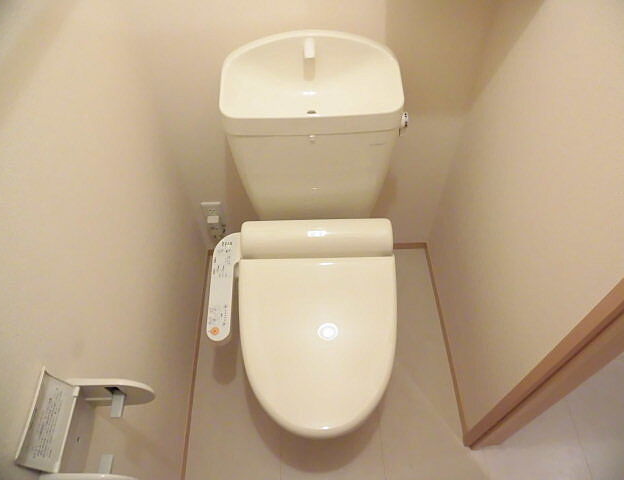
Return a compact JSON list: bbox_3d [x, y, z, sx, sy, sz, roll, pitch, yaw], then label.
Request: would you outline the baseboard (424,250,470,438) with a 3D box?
[{"bbox_3d":[0.454,0.306,1.525,0.009,0.030,0.695,-3,54,2],"label":"baseboard"}]

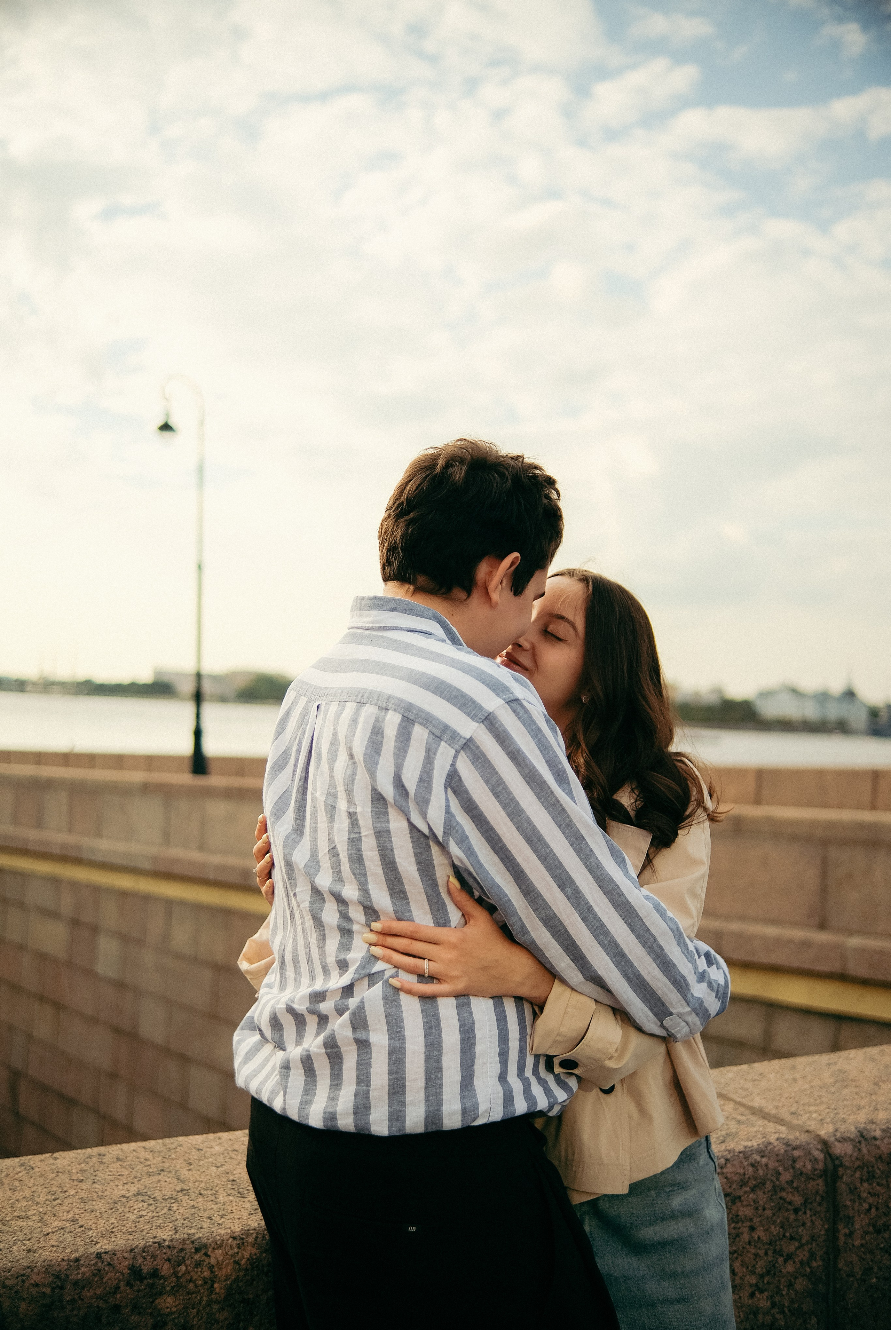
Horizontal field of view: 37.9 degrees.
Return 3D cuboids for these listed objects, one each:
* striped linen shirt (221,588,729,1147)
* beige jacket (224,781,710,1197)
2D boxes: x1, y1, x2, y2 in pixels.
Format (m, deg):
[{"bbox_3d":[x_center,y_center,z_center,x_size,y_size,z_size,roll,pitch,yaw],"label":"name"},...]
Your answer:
[{"bbox_3d":[0.041,0.219,1.510,0.530,0.586,0.439,0,-2,41],"label":"striped linen shirt"},{"bbox_3d":[0.058,0.372,1.642,0.541,0.520,0.449,0,-2,38],"label":"beige jacket"}]

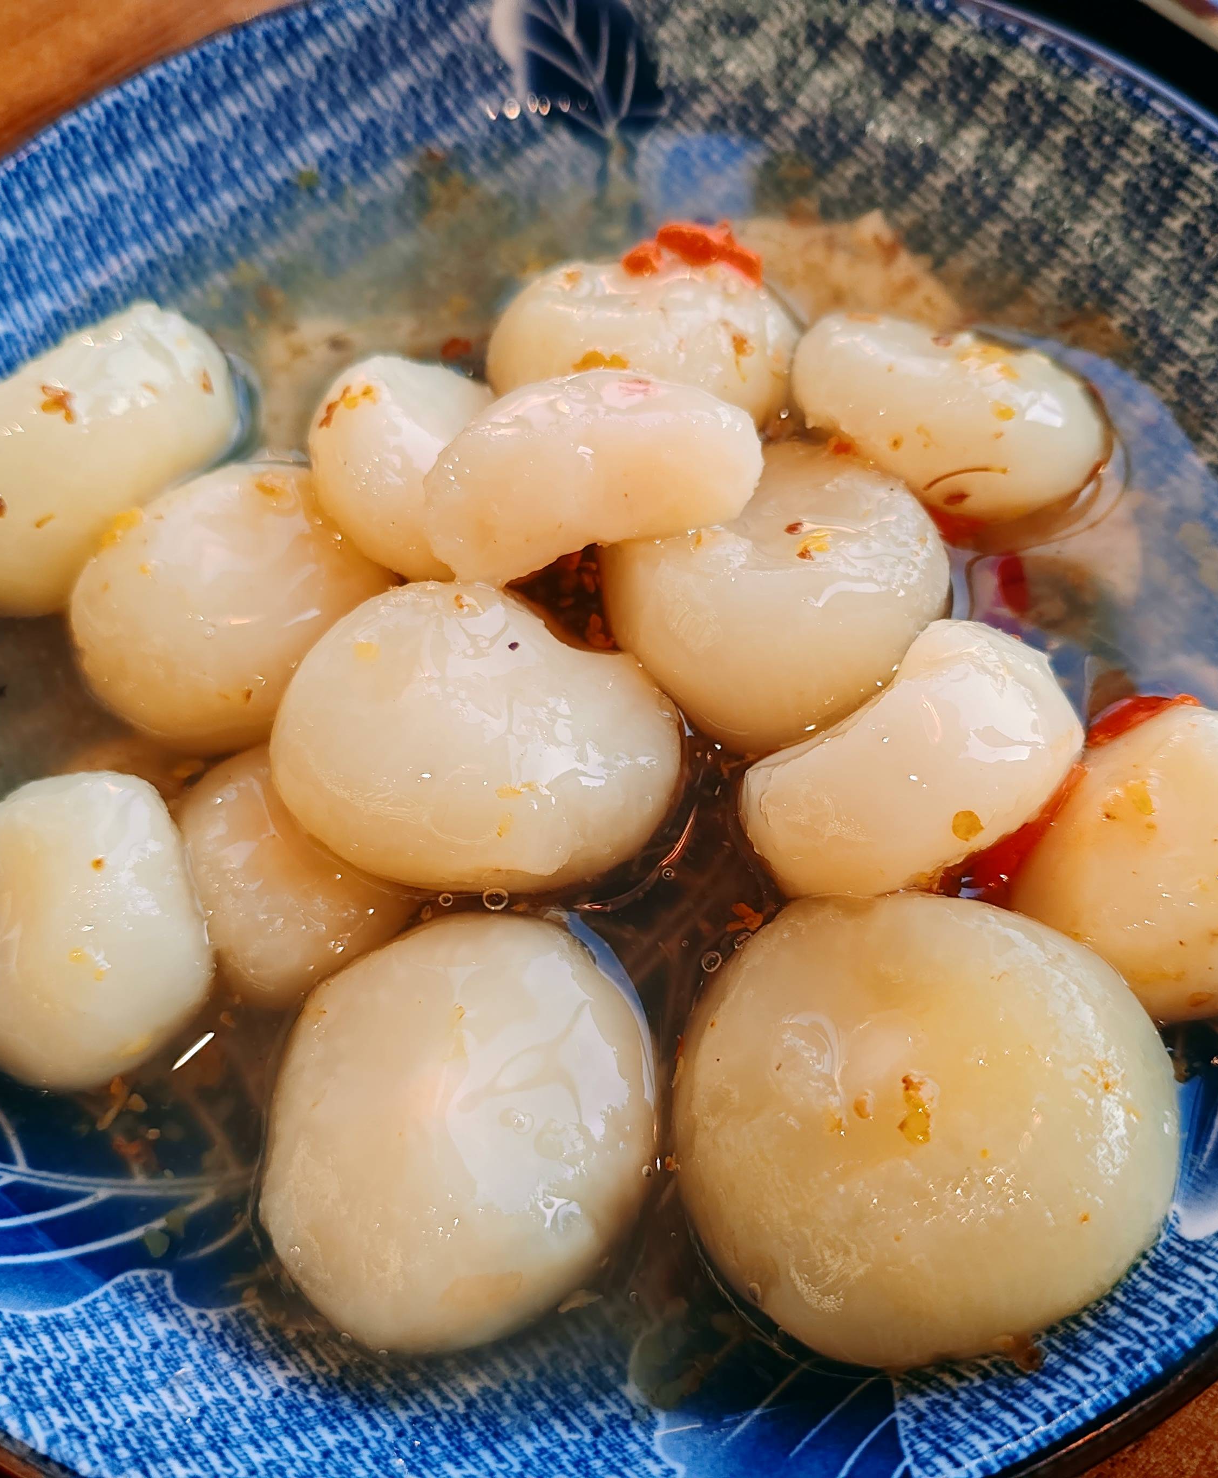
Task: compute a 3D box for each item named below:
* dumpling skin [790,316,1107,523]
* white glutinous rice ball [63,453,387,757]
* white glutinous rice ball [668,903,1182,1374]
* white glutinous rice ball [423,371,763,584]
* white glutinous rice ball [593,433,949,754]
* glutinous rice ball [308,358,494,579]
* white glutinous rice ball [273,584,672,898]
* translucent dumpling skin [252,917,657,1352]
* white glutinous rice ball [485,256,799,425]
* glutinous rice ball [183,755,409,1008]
[{"bbox_3d":[0.037,-0.035,0.169,0.037,0.019,0.018,28,69,19],"label":"dumpling skin"},{"bbox_3d":[-0.041,-0.014,0.165,0.035,0.026,0.033,-3,62,5],"label":"white glutinous rice ball"},{"bbox_3d":[0.027,0.034,0.132,0.043,0.032,0.039,-18,62,-3],"label":"white glutinous rice ball"},{"bbox_3d":[-0.002,-0.027,0.155,0.036,0.019,0.018,-18,62,-3],"label":"white glutinous rice ball"},{"bbox_3d":[0.017,-0.015,0.160,0.036,0.027,0.034,-3,62,5],"label":"white glutinous rice ball"},{"bbox_3d":[-0.022,-0.030,0.170,0.021,0.017,0.030,-28,63,-9],"label":"glutinous rice ball"},{"bbox_3d":[-0.013,0.000,0.149,0.042,0.027,0.029,11,64,12],"label":"white glutinous rice ball"},{"bbox_3d":[-0.013,0.035,0.138,0.035,0.029,0.039,17,65,15],"label":"translucent dumpling skin"},{"bbox_3d":[0.004,-0.045,0.176,0.036,0.020,0.021,2,63,7],"label":"white glutinous rice ball"},{"bbox_3d":[-0.031,0.014,0.156,0.026,0.021,0.029,-25,62,-7],"label":"glutinous rice ball"}]

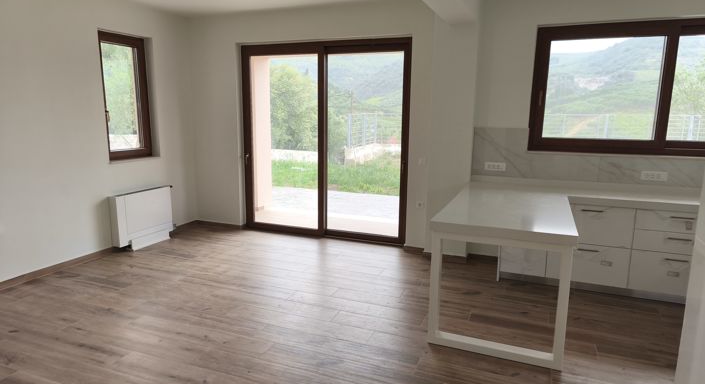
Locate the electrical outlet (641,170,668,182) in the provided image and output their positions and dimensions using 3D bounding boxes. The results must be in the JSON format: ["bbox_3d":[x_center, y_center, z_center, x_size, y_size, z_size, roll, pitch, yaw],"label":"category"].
[{"bbox_3d":[2.836,-0.146,4.392,0.208,0.085,0.020,4,11,22],"label":"electrical outlet"}]

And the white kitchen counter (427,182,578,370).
[{"bbox_3d":[1.313,0.520,3.975,0.910,0.895,1.955,4,11,22],"label":"white kitchen counter"}]

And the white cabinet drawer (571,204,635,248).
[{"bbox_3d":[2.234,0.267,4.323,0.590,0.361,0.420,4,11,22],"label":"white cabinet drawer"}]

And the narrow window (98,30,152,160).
[{"bbox_3d":[-2.728,-1.110,5.542,0.080,1.435,0.705,4,11,22],"label":"narrow window"}]

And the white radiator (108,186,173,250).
[{"bbox_3d":[-2.527,0.317,5.639,0.148,0.659,0.828,4,11,22],"label":"white radiator"}]

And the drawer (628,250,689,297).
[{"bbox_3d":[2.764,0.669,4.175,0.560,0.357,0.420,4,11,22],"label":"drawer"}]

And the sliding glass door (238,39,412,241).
[{"bbox_3d":[-0.370,-0.610,5.897,2.265,2.429,0.120,4,11,22],"label":"sliding glass door"}]

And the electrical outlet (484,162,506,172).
[{"bbox_3d":[1.503,-0.265,4.919,0.203,0.082,0.020,4,11,22],"label":"electrical outlet"}]

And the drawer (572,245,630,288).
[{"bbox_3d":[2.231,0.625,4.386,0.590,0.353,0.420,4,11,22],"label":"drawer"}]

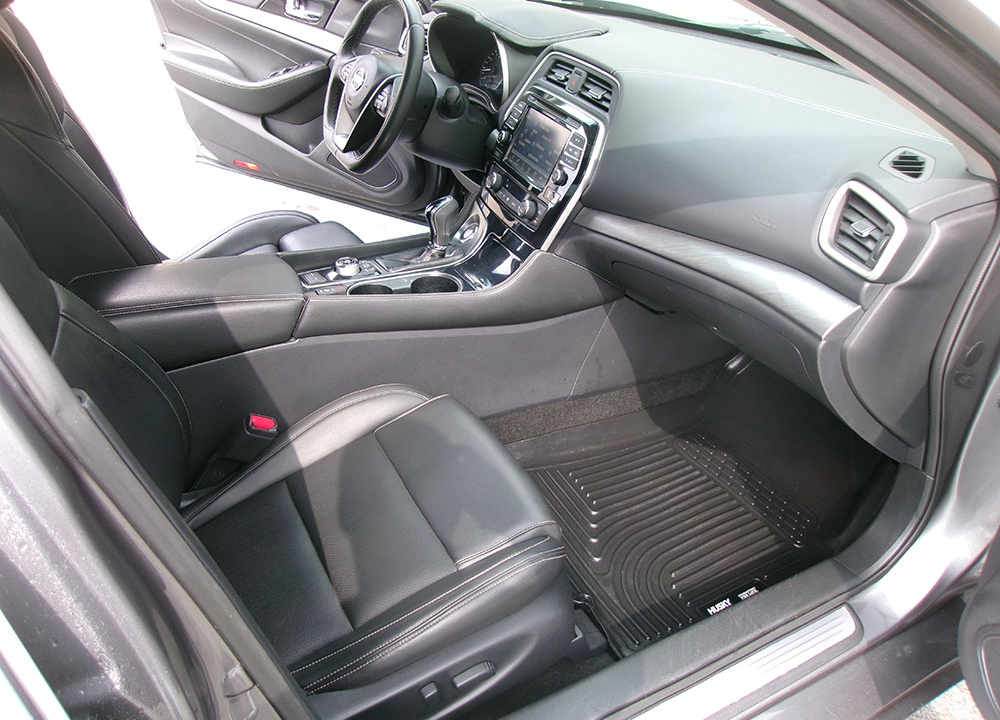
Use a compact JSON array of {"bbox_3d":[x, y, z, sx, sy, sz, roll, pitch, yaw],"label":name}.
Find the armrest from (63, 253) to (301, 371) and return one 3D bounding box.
[{"bbox_3d":[-0.487,-0.075,1.218,0.327,0.117,0.185,-9,33,-32],"label":"armrest"}]

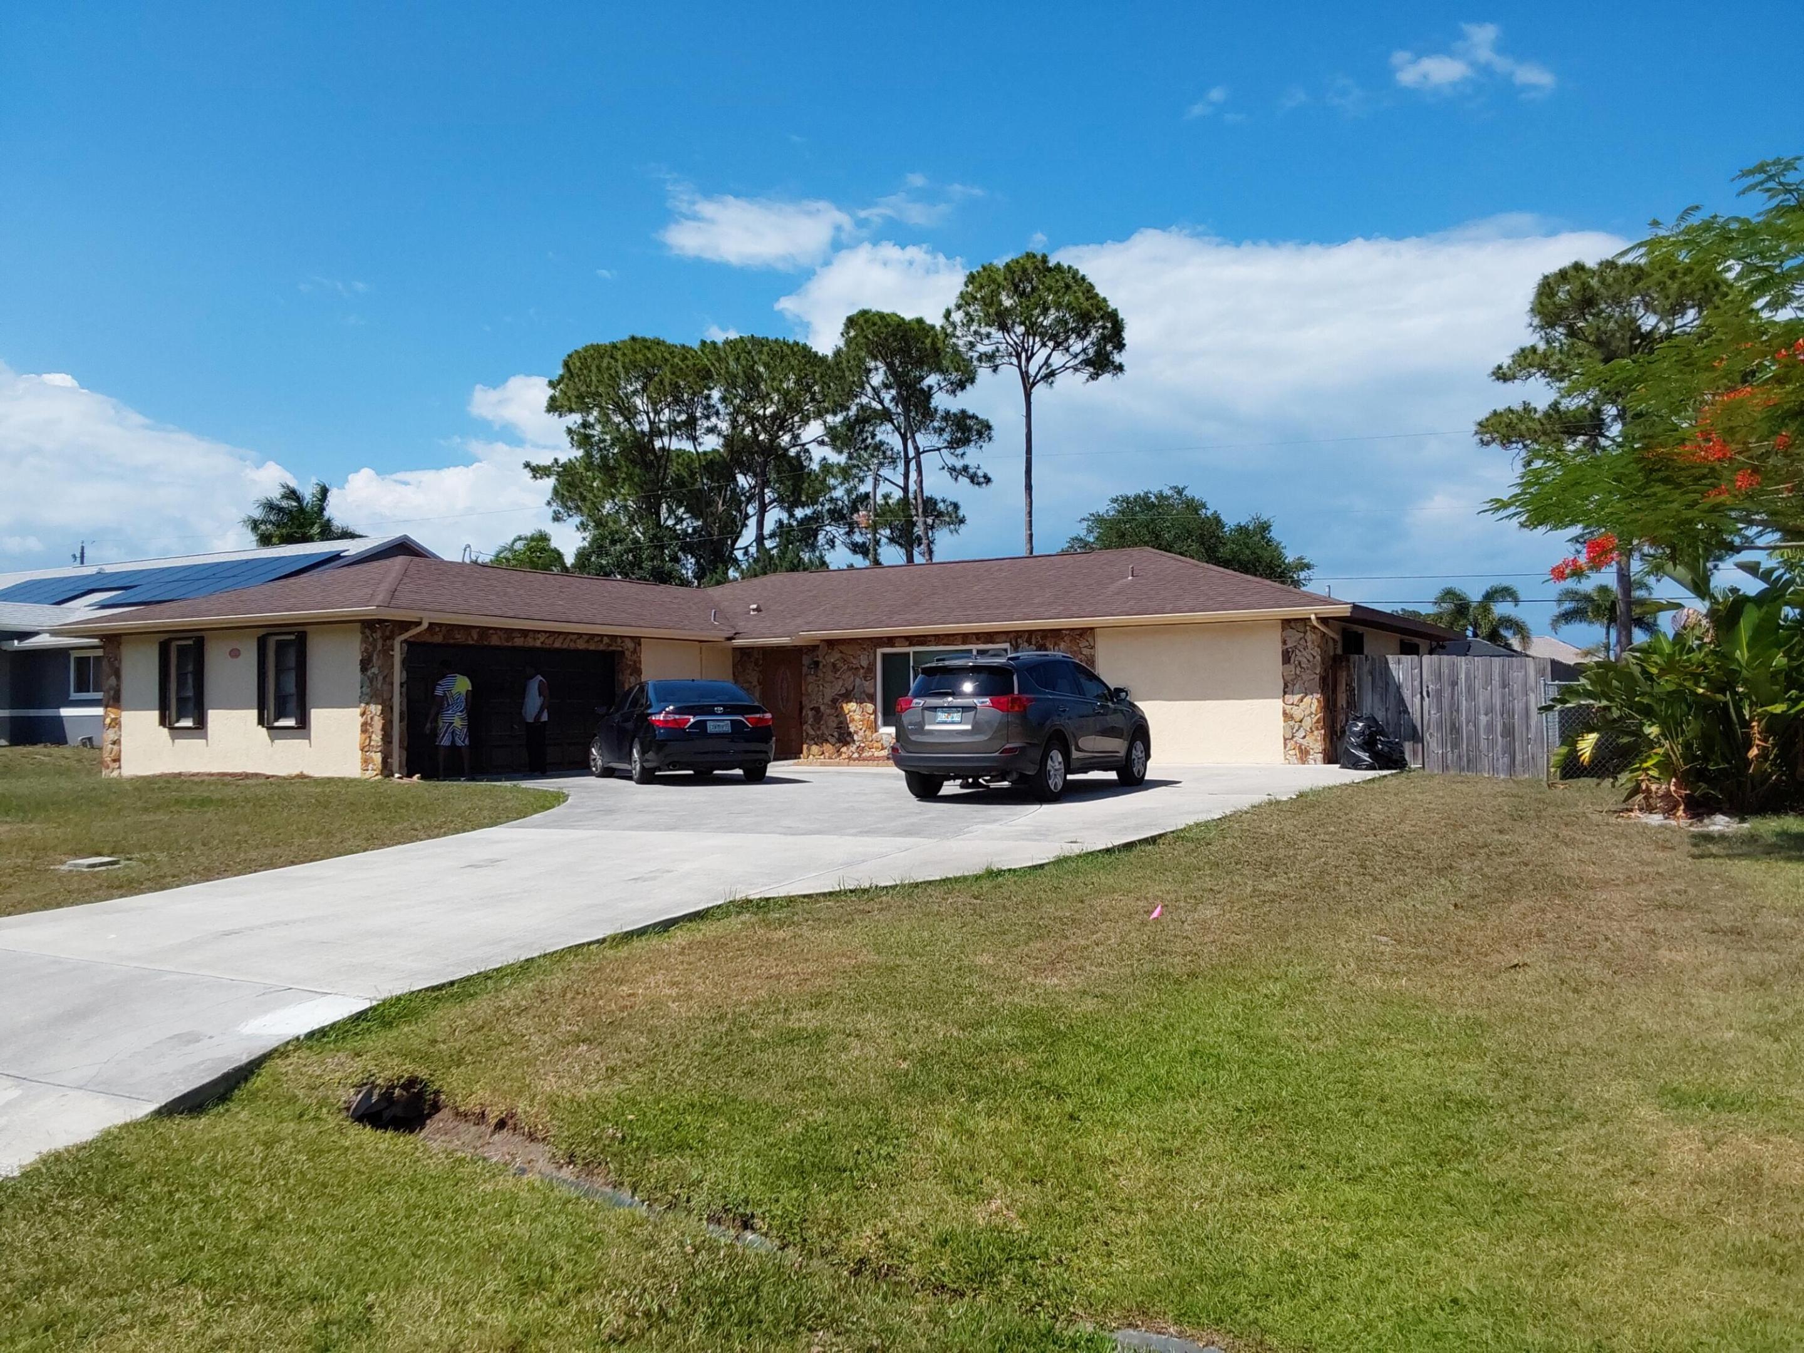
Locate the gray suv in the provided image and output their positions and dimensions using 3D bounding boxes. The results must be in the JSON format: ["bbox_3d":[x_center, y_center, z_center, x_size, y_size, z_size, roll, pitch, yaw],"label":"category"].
[{"bbox_3d":[1.615,0.580,18.100,1.870,1.690,4.570,-1,-1,29],"label":"gray suv"}]

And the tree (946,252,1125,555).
[{"bbox_3d":[5.682,-7.600,60.772,7.460,19.860,7.237,-1,-1,5],"label":"tree"}]

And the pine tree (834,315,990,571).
[{"bbox_3d":[0.492,-6.504,61.795,6.766,17.836,6.428,-1,-1,1],"label":"pine tree"}]

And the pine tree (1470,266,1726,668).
[{"bbox_3d":[23.100,-6.100,48.000,8.100,15.300,7.600,-1,-1,0],"label":"pine tree"}]

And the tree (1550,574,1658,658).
[{"bbox_3d":[26.995,-0.892,55.934,3.821,5.736,3.821,-1,-1,26],"label":"tree"}]

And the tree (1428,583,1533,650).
[{"bbox_3d":[22.234,-0.729,55.937,3.803,5.520,3.803,-1,-1,22],"label":"tree"}]

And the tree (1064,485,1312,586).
[{"bbox_3d":[11.203,-2.586,56.890,9.508,9.530,8.557,-1,-1,11],"label":"tree"}]

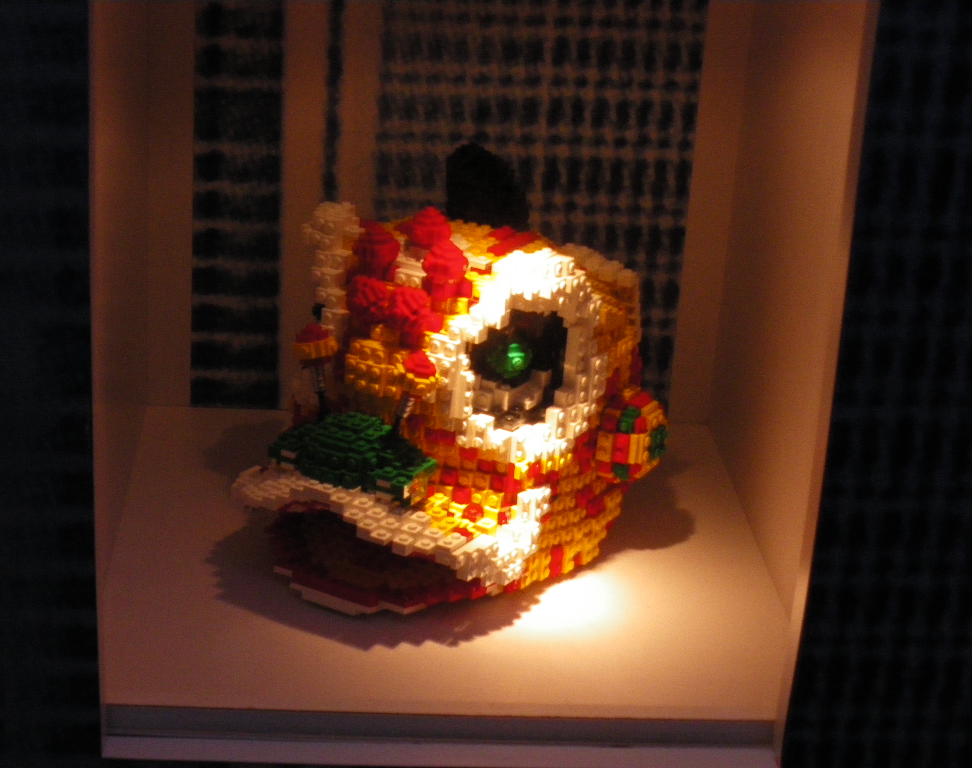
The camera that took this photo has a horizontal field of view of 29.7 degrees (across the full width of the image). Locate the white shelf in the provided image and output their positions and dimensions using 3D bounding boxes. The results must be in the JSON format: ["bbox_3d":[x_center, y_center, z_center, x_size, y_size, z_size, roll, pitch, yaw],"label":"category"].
[{"bbox_3d":[-0.027,0.097,0.994,0.330,0.030,0.345,2,21,-5],"label":"white shelf"}]

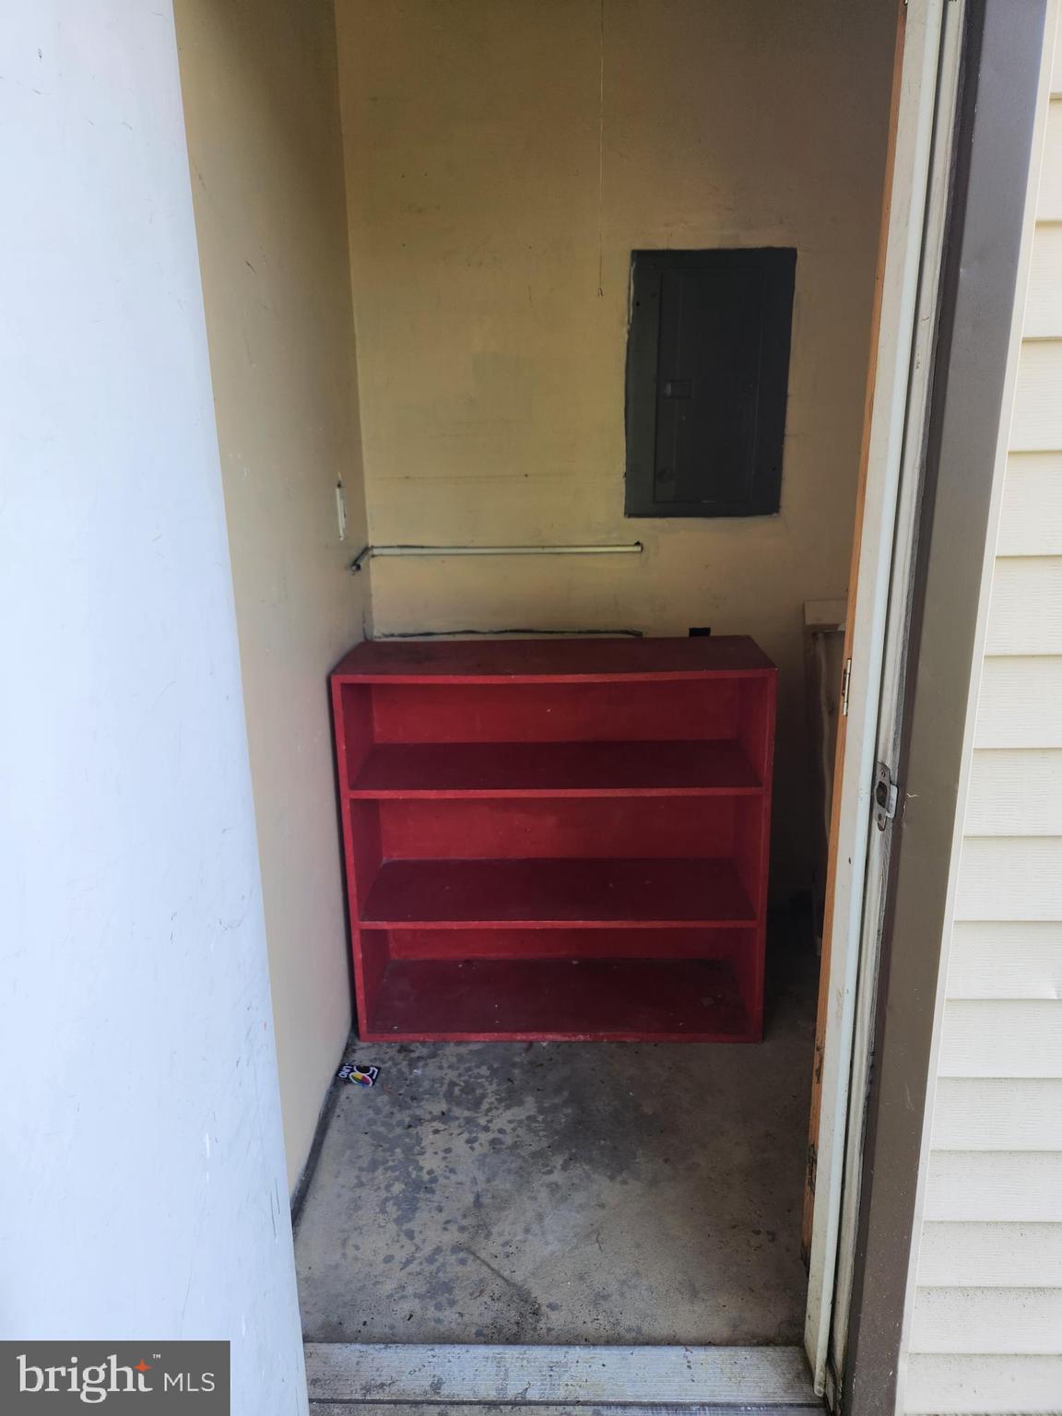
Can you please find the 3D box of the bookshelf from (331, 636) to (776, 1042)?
[{"bbox_3d":[0.064,0.315,2.299,0.960,0.907,0.347,-1,15,2],"label":"bookshelf"}]

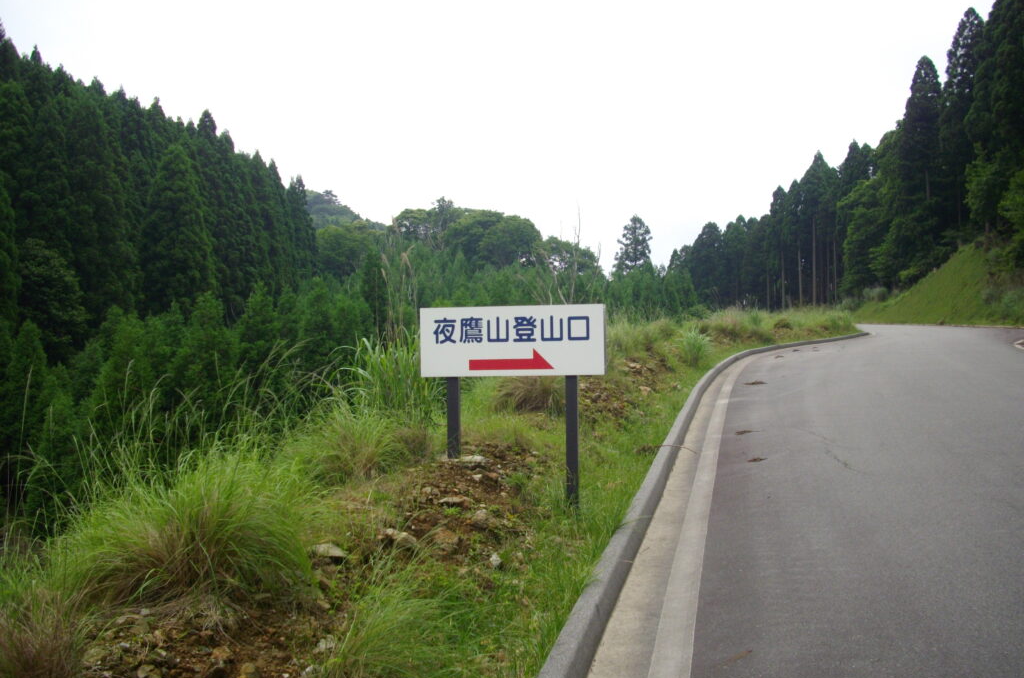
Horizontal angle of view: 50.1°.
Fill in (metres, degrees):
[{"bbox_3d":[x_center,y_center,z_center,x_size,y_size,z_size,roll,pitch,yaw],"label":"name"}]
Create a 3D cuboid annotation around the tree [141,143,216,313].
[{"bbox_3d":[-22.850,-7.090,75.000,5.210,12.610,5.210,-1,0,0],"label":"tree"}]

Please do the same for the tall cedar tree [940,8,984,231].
[{"bbox_3d":[29.700,-14.110,72.000,3.160,15.390,3.160,-1,0,0],"label":"tall cedar tree"}]

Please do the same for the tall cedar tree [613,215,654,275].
[{"bbox_3d":[14.310,-9.210,130.000,4.870,10.930,4.870,-1,0,0],"label":"tall cedar tree"}]

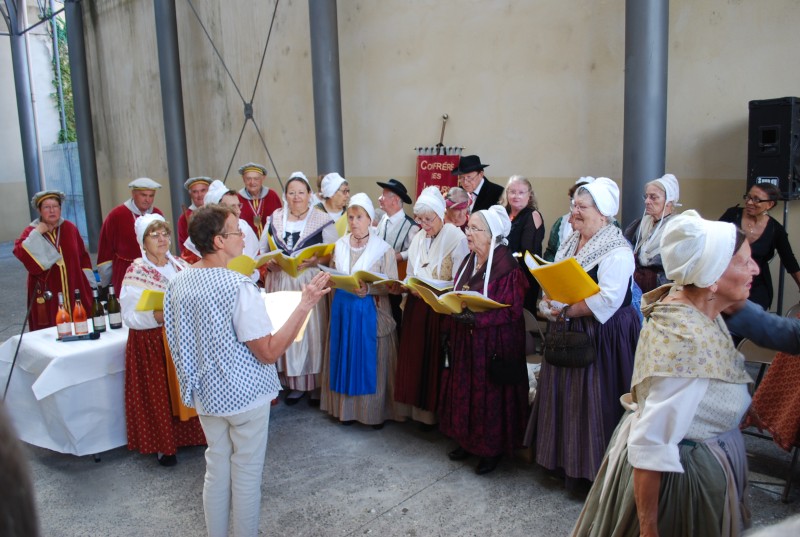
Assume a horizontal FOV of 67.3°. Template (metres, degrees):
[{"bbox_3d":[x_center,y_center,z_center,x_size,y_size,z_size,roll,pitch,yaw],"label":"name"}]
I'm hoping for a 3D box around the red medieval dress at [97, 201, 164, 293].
[{"bbox_3d":[-2.134,0.065,4.850,0.400,1.280,0.580,7,12,43],"label":"red medieval dress"}]

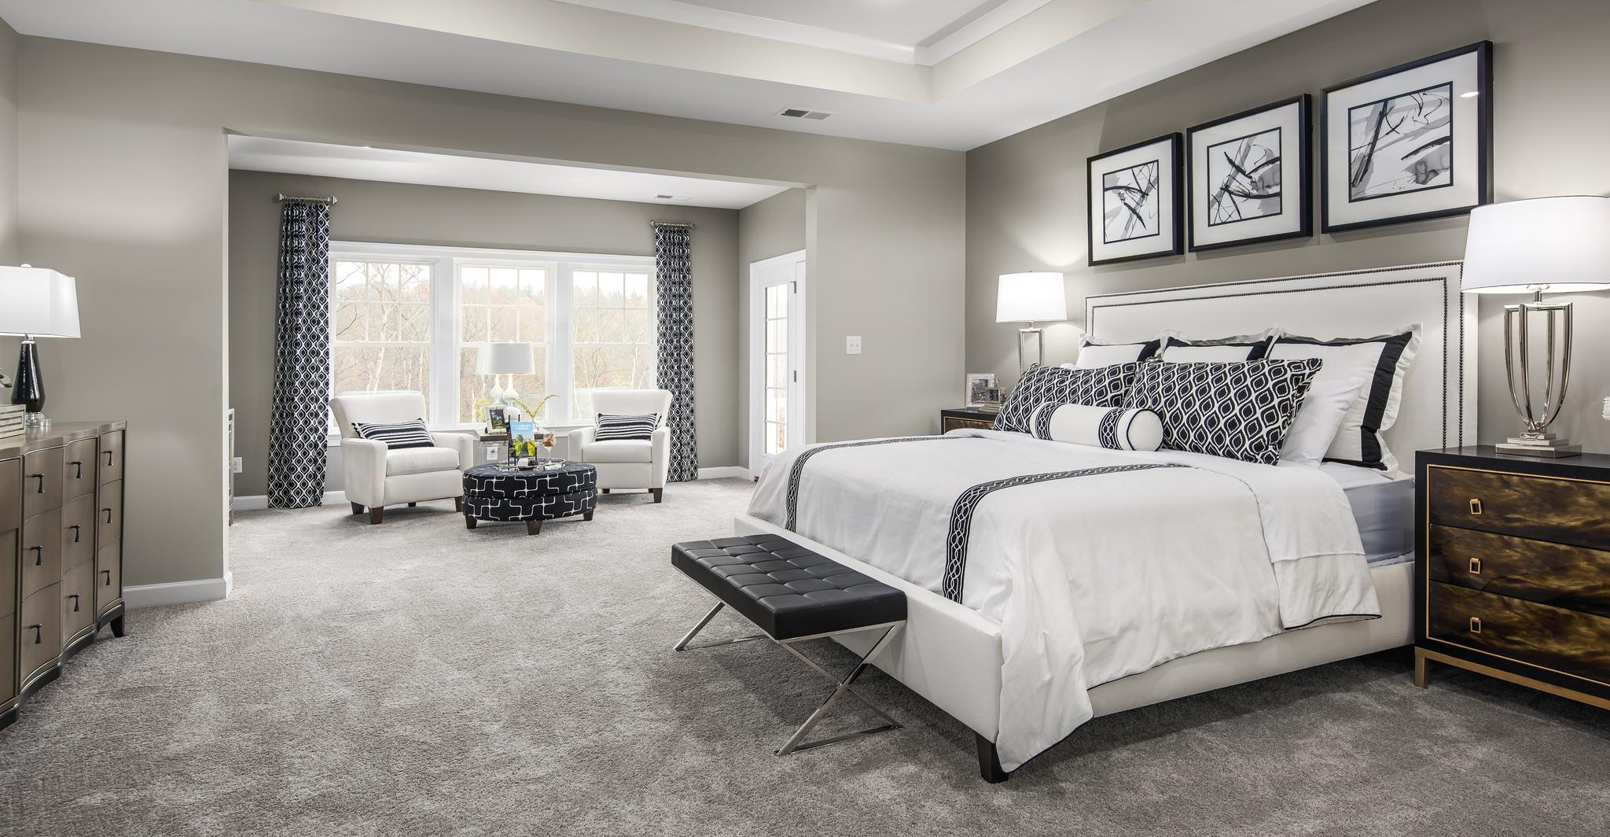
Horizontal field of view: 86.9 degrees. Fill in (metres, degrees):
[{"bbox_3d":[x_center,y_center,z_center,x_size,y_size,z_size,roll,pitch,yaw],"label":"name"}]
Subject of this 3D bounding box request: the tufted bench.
[{"bbox_3d":[-0.101,0.769,3.140,0.490,0.450,1.060,-1,3,-25],"label":"tufted bench"}]

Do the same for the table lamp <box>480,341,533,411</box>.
[{"bbox_3d":[-2.492,-0.241,7.196,0.380,0.740,0.380,-1,3,-25],"label":"table lamp"}]

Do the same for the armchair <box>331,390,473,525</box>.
[{"bbox_3d":[-3.223,0.281,6.740,0.810,0.920,0.800,2,3,40],"label":"armchair"}]

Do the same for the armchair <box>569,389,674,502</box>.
[{"bbox_3d":[-1.560,0.228,7.500,0.800,0.920,0.810,0,2,-1],"label":"armchair"}]

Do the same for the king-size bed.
[{"bbox_3d":[1.111,0.165,3.770,2.220,1.570,2.070,-1,3,-25],"label":"king-size bed"}]

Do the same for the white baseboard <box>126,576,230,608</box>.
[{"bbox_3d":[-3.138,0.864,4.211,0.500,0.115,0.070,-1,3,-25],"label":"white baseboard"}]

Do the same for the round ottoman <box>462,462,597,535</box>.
[{"bbox_3d":[-1.990,0.574,6.200,0.970,0.410,0.970,-1,3,-25],"label":"round ottoman"}]

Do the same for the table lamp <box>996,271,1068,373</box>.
[{"bbox_3d":[1.401,-0.455,5.259,0.430,0.900,0.430,-1,3,-25],"label":"table lamp"}]

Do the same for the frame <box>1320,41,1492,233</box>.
[{"bbox_3d":[2.454,-1.120,3.502,0.040,0.638,0.638,-1,3,-25],"label":"frame"}]

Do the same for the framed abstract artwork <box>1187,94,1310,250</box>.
[{"bbox_3d":[2.148,-1.170,4.146,0.040,0.644,0.638,-1,3,-25],"label":"framed abstract artwork"}]

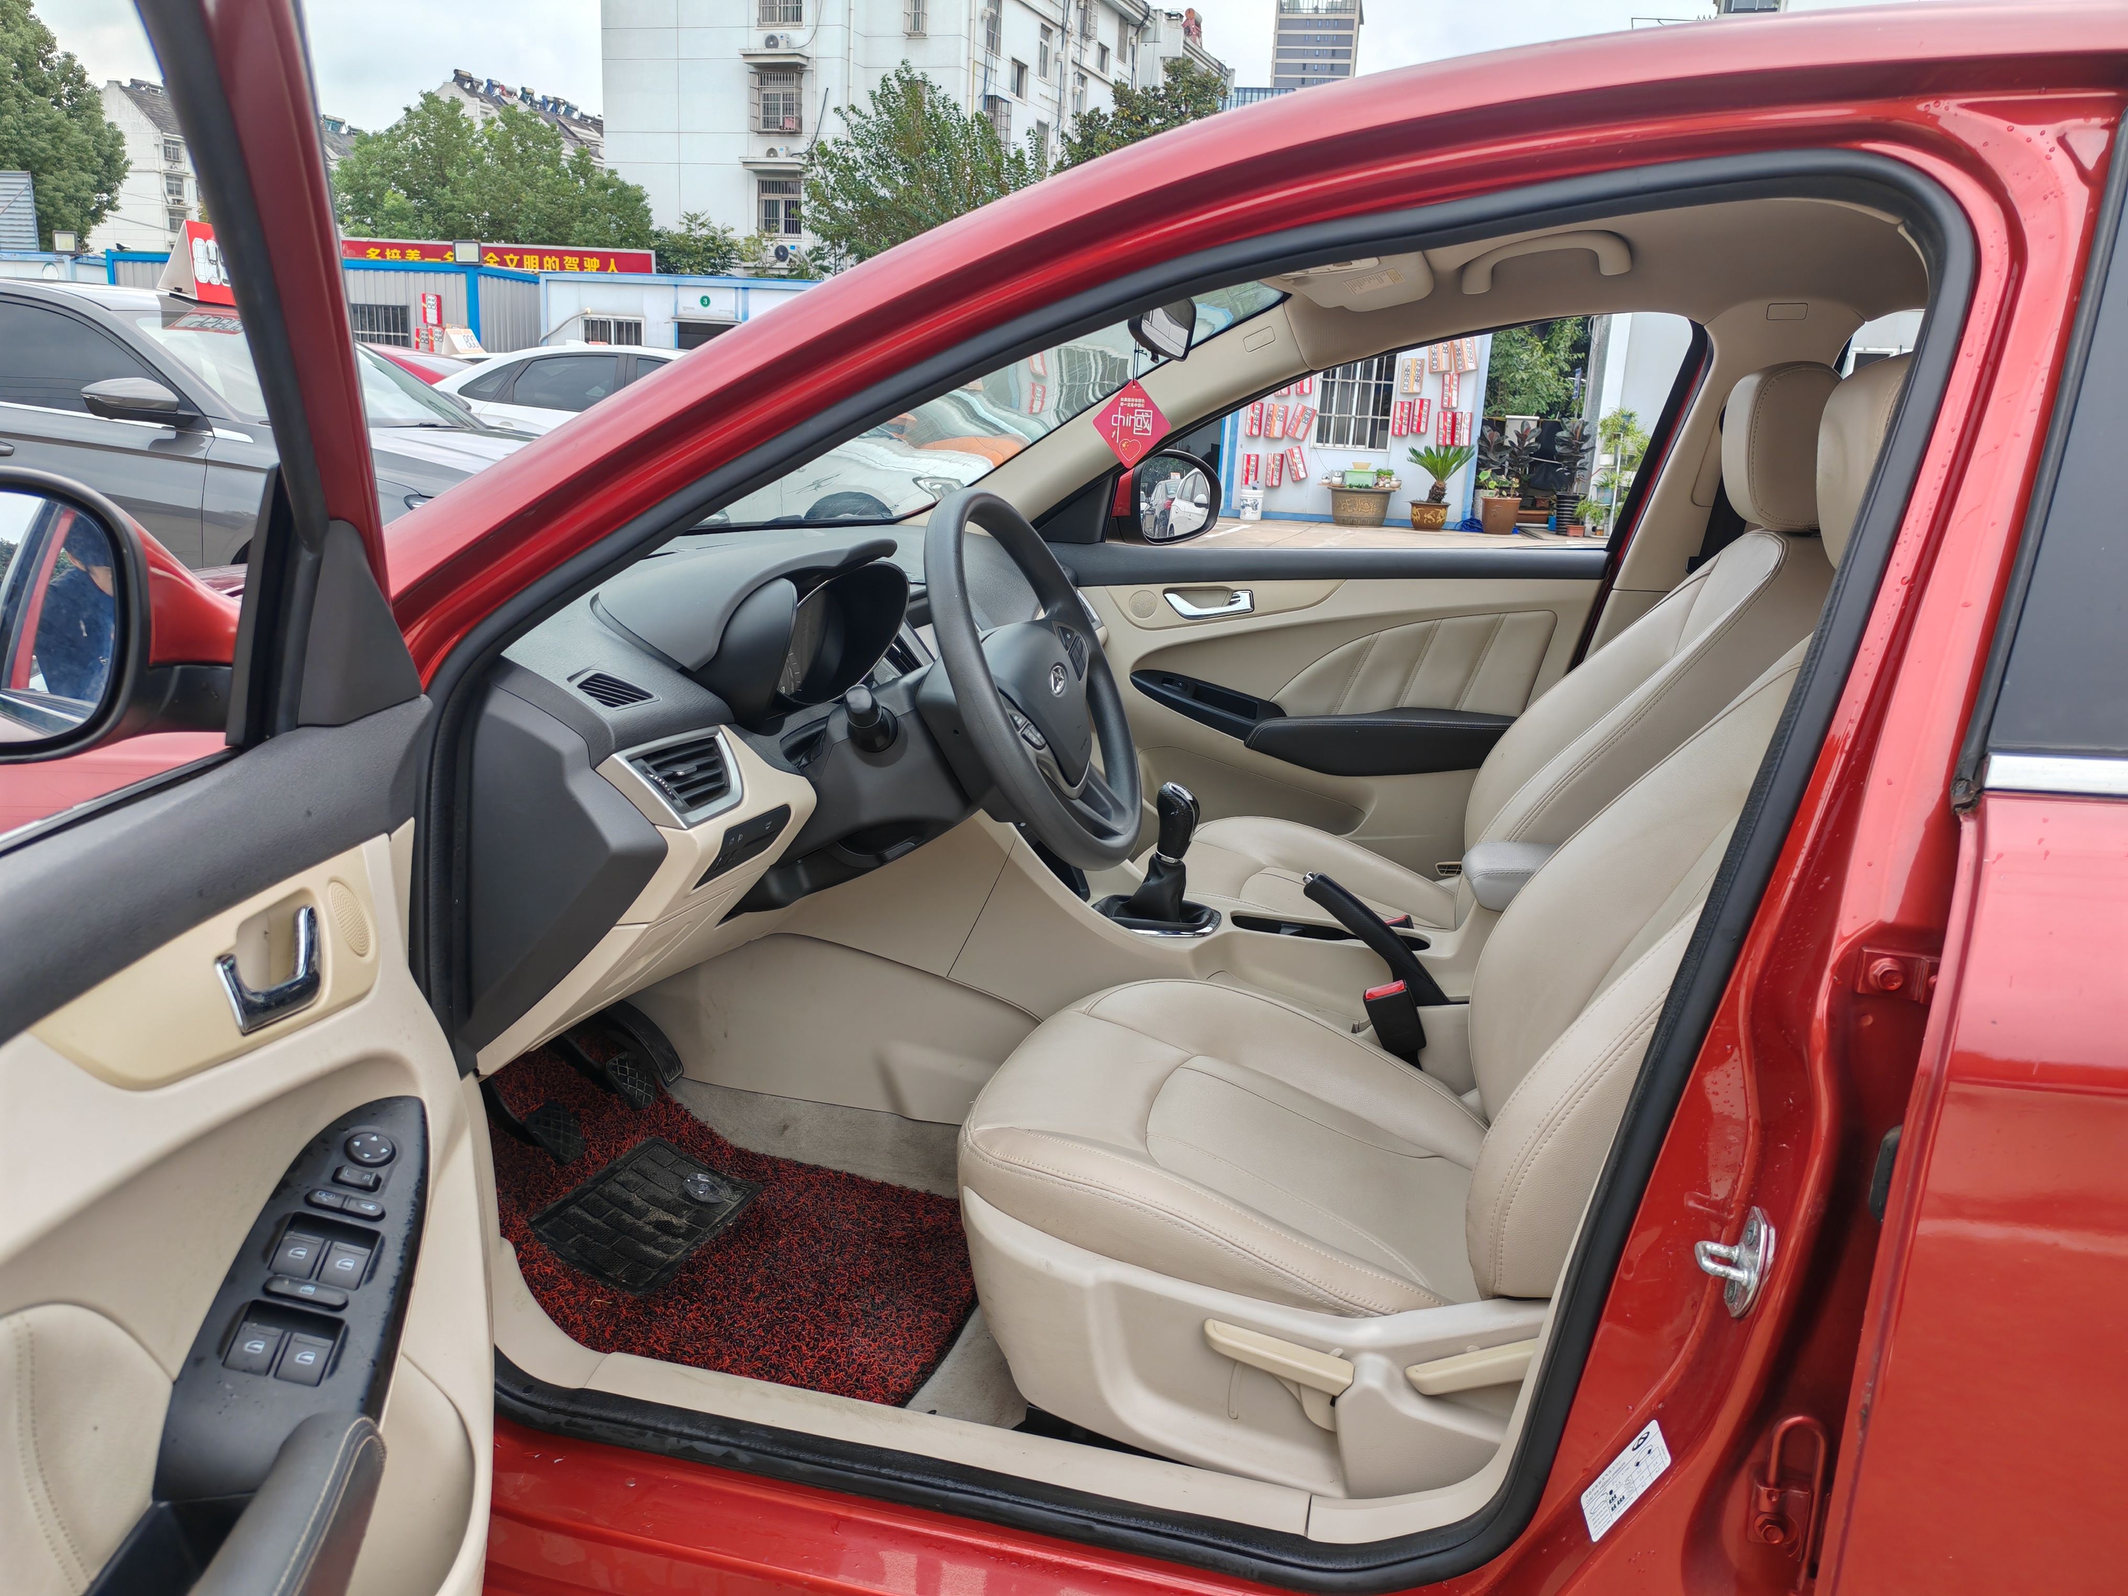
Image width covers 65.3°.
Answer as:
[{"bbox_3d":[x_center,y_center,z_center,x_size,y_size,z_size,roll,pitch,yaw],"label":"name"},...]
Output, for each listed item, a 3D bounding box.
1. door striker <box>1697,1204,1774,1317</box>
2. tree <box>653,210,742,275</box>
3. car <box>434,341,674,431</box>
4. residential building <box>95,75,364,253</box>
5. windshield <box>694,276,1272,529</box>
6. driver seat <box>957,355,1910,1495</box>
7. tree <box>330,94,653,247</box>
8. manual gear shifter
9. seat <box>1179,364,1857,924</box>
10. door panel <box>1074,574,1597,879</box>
[{"bbox_3d":[0.430,0.297,1.065,0.044,0.072,0.036,4,14,7],"label":"door striker"},{"bbox_3d":[-8.114,-10.559,36.634,2.200,4.570,2.000,3,14,0],"label":"tree"},{"bbox_3d":[-2.784,-2.601,12.419,4.600,1.470,1.800,8,15,19],"label":"car"},{"bbox_3d":[-72.015,-49.683,147.530,10.000,20.600,31.100,6,14,11],"label":"residential building"},{"bbox_3d":[-0.182,-0.443,1.904,0.780,0.140,1.300,-24,5,20],"label":"windshield"},{"bbox_3d":[0.329,0.084,1.488,0.860,0.980,0.520,7,14,15],"label":"driver seat"},{"bbox_3d":[-12.396,-11.821,36.373,7.500,6.730,6.000,3,14,0],"label":"tree"},{"bbox_3d":[0.114,0.062,1.925,0.095,0.160,0.085,7,14,15],"label":"manual gear shifter"},{"bbox_3d":[0.529,-0.077,2.172,0.860,0.980,0.520,7,14,15],"label":"seat"},{"bbox_3d":[0.329,-0.070,2.579,0.920,0.560,0.130,7,14,15],"label":"door panel"}]

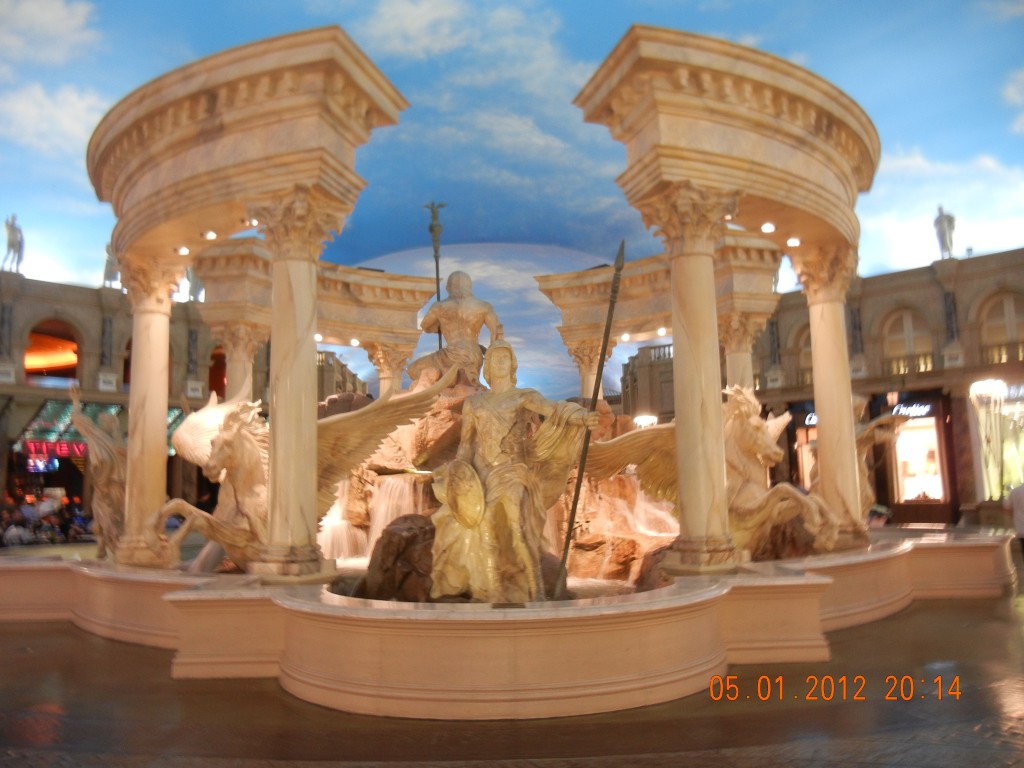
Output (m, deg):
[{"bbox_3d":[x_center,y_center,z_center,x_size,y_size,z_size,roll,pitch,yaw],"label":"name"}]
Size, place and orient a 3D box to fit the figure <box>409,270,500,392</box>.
[{"bbox_3d":[-0.996,-0.851,15.386,1.620,2.288,1.500,1,-8,-17],"label":"figure"}]

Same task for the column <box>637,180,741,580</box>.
[{"bbox_3d":[2.133,-0.118,10.213,0.825,4.275,0.825,2,-8,-26],"label":"column"}]

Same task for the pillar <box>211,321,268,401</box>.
[{"bbox_3d":[-5.304,0.932,17.196,0.825,4.275,0.825,-4,-8,23],"label":"pillar"}]

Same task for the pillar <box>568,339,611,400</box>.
[{"bbox_3d":[1.875,1.145,20.024,0.825,4.275,0.825,-4,-8,23],"label":"pillar"}]

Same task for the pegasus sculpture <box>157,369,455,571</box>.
[{"bbox_3d":[-3.055,1.171,11.584,3.600,2.400,3.150,-8,-10,43],"label":"pegasus sculpture"}]

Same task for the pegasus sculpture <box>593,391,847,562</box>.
[{"bbox_3d":[2.724,1.191,11.787,3.150,2.175,3.300,-8,-10,43],"label":"pegasus sculpture"}]

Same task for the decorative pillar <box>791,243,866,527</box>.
[{"bbox_3d":[4.707,0.174,12.909,0.825,4.275,0.825,-4,-8,23],"label":"decorative pillar"}]

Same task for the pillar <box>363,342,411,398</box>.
[{"bbox_3d":[-2.731,1.224,19.893,0.825,4.275,0.825,2,-8,-26],"label":"pillar"}]

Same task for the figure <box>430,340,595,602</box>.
[{"bbox_3d":[0.003,0.717,7.923,1.395,2.285,1.275,-1,-7,-2],"label":"figure"}]

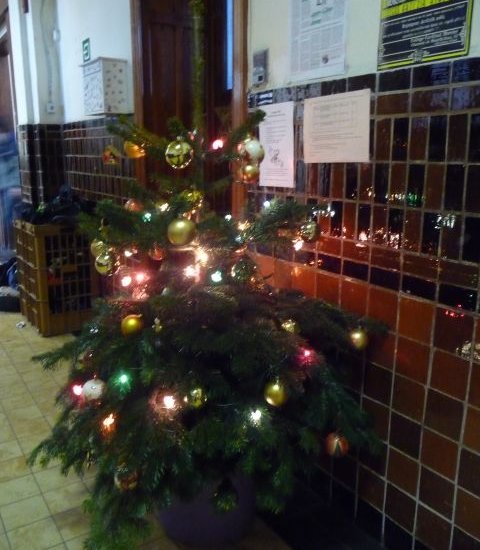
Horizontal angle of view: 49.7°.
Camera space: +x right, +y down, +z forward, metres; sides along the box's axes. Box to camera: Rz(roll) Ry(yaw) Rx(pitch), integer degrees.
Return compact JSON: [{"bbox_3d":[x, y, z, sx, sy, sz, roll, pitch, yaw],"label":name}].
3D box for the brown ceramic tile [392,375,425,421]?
[{"bbox_3d":[0.503,0.365,1.524,0.010,0.120,0.120,-8,15,-31],"label":"brown ceramic tile"}]

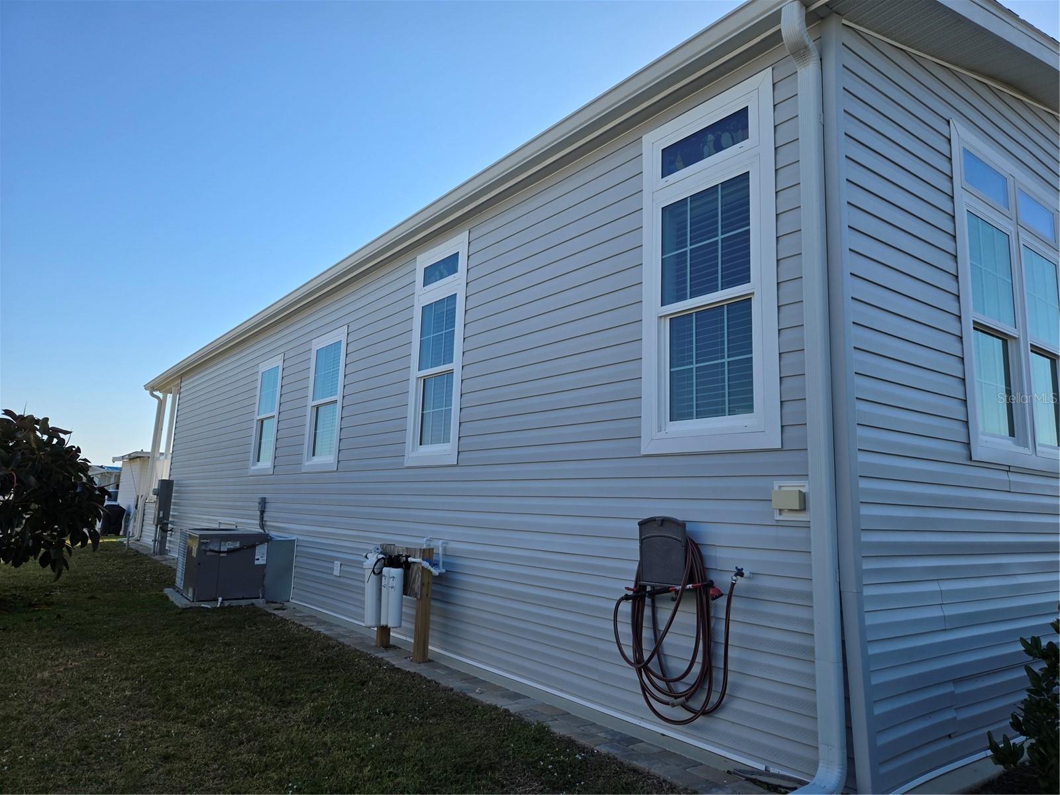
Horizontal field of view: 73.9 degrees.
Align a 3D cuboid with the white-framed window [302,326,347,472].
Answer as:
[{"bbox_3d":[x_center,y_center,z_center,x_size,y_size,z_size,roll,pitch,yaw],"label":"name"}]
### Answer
[{"bbox_3d":[-2.481,0.058,8.554,0.090,1.699,1.101,8,-11,-37],"label":"white-framed window"}]

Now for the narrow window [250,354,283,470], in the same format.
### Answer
[{"bbox_3d":[-3.831,0.292,10.274,0.090,1.683,1.088,8,-11,-37],"label":"narrow window"}]

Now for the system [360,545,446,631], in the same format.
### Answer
[{"bbox_3d":[-1.156,1.659,6.206,0.288,0.656,1.040,8,-11,-37],"label":"system"}]

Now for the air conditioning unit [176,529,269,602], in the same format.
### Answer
[{"bbox_3d":[-3.866,2.068,8.800,0.794,0.758,1.152,8,-11,-37],"label":"air conditioning unit"}]

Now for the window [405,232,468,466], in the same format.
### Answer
[{"bbox_3d":[-0.861,-0.405,6.524,0.090,2.090,0.947,8,-11,-37],"label":"window"}]

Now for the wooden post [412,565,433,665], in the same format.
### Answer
[{"bbox_3d":[-0.906,1.792,6.039,0.090,0.890,0.090,8,-11,-37],"label":"wooden post"}]

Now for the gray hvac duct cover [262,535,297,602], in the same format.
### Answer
[{"bbox_3d":[-3.311,2.155,8.968,0.304,0.771,0.848,8,-11,-37],"label":"gray hvac duct cover"}]

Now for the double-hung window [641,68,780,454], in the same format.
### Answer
[{"bbox_3d":[1.022,-0.728,4.125,0.090,2.106,0.950,8,-11,-37],"label":"double-hung window"}]

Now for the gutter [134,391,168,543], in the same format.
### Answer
[{"bbox_3d":[-9.112,1.607,16.844,0.214,3.597,0.256,8,-11,-37],"label":"gutter"}]

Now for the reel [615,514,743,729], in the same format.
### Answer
[{"bbox_3d":[0.788,1.211,3.856,0.224,1.091,0.797,8,-11,-37],"label":"reel"}]

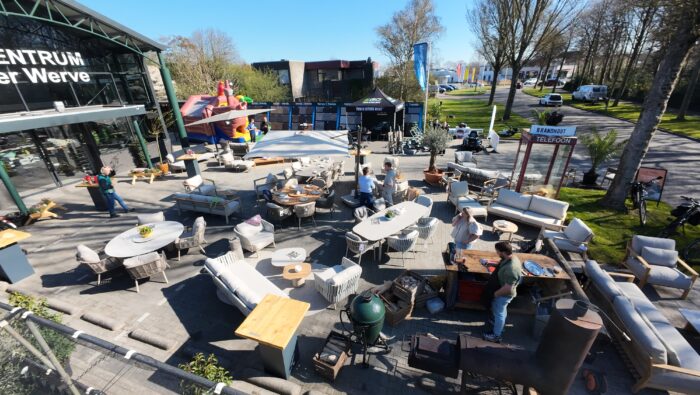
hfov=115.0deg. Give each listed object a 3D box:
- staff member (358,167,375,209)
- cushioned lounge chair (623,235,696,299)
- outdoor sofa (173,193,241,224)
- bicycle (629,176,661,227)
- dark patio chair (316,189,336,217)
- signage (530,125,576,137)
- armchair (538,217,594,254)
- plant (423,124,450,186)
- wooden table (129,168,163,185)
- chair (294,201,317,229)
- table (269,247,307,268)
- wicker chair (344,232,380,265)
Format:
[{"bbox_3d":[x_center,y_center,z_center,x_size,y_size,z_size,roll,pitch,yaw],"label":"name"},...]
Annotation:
[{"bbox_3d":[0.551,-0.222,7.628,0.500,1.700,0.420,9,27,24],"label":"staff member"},{"bbox_3d":[6.241,1.384,4.591,0.740,0.820,0.860,8,26,21],"label":"cushioned lounge chair"},{"bbox_3d":[-5.324,0.329,8.493,2.275,0.777,0.767,6,24,15],"label":"outdoor sofa"},{"bbox_3d":[8.863,0.146,6.791,1.750,1.100,0.600,-20,30,-35],"label":"bicycle"},{"bbox_3d":[-0.777,0.205,7.538,0.600,0.780,0.600,0,25,3],"label":"dark patio chair"},{"bbox_3d":[7.114,-2.288,7.812,1.200,0.320,0.080,9,27,24],"label":"signage"},{"bbox_3d":[5.317,1.009,5.607,0.750,0.780,0.740,8,26,18],"label":"armchair"},{"bbox_3d":[3.674,-1.677,9.506,1.000,2.400,1.000,-1,25,0],"label":"plant"},{"bbox_3d":[-9.617,-0.976,10.674,1.250,0.520,0.620,2,25,5],"label":"wooden table"},{"bbox_3d":[-1.363,0.450,7.008,0.600,0.800,0.600,-15,28,-27],"label":"chair"},{"bbox_3d":[-1.406,1.521,5.222,0.780,0.370,0.580,-5,25,-8],"label":"table"},{"bbox_3d":[0.283,1.312,6.052,0.570,0.800,0.590,-20,30,-38],"label":"wicker chair"}]

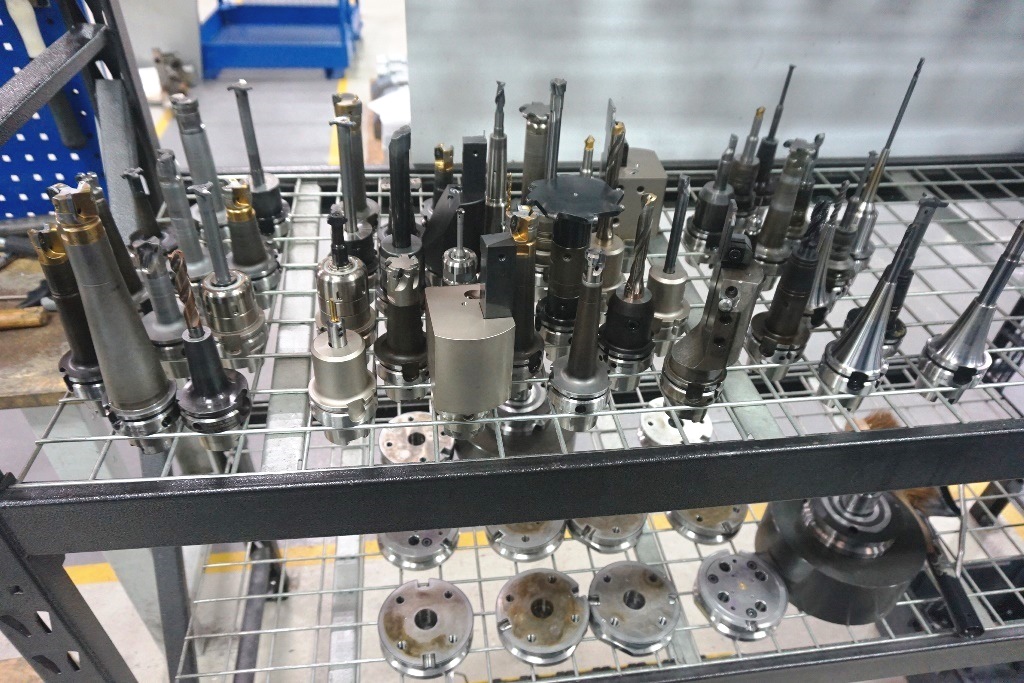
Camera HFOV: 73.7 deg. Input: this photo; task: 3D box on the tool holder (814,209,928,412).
[{"bbox_3d":[0.364,-0.024,0.686,0.063,0.214,0.063,2,38,-1],"label":"tool holder"}]

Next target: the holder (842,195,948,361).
[{"bbox_3d":[0.415,-0.057,0.747,0.063,0.210,0.063,-3,39,-7],"label":"holder"}]

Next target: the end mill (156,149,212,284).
[{"bbox_3d":[-0.368,-0.124,0.782,0.063,0.195,0.063,-4,40,-7],"label":"end mill"}]

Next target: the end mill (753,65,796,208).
[{"bbox_3d":[0.384,-0.288,1.010,0.063,0.233,0.063,-4,40,-6],"label":"end mill"}]

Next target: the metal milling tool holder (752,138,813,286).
[{"bbox_3d":[0.331,-0.152,0.845,0.063,0.194,0.063,0,37,0],"label":"metal milling tool holder"}]

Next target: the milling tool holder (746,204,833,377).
[{"bbox_3d":[0.303,-0.052,0.736,0.063,0.209,0.063,-2,37,-8],"label":"milling tool holder"}]

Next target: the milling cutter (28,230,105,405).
[{"bbox_3d":[-0.400,-0.015,0.637,0.063,0.197,0.063,-2,38,-9],"label":"milling cutter"}]

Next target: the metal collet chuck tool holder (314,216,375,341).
[{"bbox_3d":[-0.177,-0.054,0.723,0.063,0.179,0.063,-1,38,-9],"label":"metal collet chuck tool holder"}]

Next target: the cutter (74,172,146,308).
[{"bbox_3d":[-0.417,-0.081,0.714,0.063,0.194,0.063,4,36,-3],"label":"cutter"}]

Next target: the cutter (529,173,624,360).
[{"bbox_3d":[0.060,-0.067,0.731,0.093,0.196,0.093,2,38,-1],"label":"cutter"}]

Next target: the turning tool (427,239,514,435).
[{"bbox_3d":[-0.037,0.001,0.635,0.077,0.212,0.087,-4,39,-9],"label":"turning tool"}]

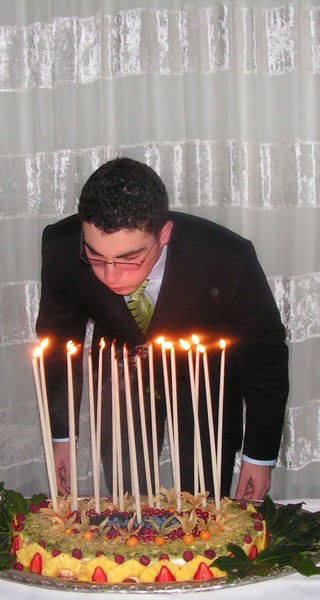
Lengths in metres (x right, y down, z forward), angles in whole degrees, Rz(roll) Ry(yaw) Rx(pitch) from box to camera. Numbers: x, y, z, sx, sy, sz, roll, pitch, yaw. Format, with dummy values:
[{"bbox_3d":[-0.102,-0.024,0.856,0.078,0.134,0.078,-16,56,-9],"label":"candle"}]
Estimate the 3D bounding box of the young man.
[{"bbox_3d":[0.030,0.427,2.031,0.560,1.500,0.700,-1,8,6],"label":"young man"}]

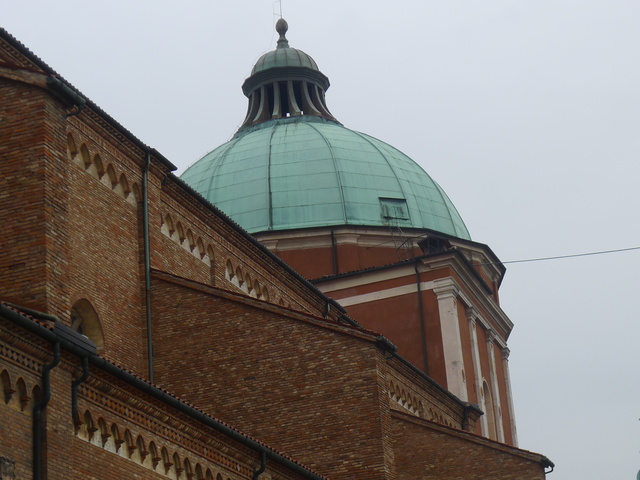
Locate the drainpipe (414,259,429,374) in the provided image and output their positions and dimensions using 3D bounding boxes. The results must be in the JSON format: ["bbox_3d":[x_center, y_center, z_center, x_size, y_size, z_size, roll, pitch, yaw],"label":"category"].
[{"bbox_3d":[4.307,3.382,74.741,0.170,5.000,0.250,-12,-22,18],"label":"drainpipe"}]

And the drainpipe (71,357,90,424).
[{"bbox_3d":[-4.206,2.643,31.494,0.300,1.250,0.110,-12,-22,18],"label":"drainpipe"}]

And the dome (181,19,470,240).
[{"bbox_3d":[-1.468,-4.401,93.410,18.800,15.800,18.800,-12,-22,18],"label":"dome"}]

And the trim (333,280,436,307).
[{"bbox_3d":[2.611,2.267,75.851,4.895,0.405,0.200,-12,-22,18],"label":"trim"}]

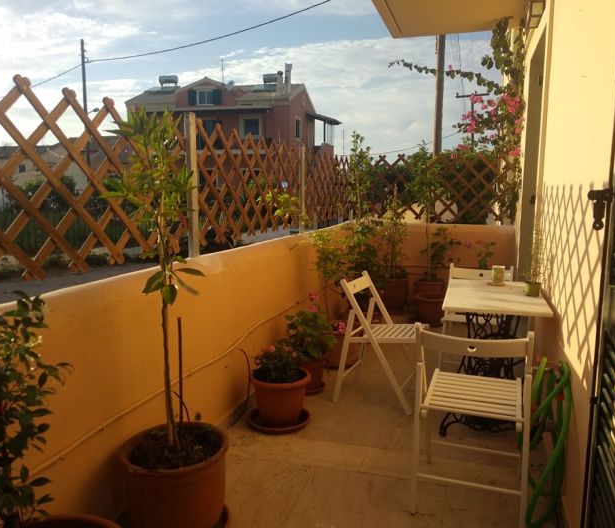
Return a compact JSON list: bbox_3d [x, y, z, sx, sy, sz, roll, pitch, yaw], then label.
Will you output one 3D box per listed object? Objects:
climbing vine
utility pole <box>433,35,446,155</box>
[{"bbox_3d":[1.416,-1.354,5.125,1.250,1.860,0.500,2,7,18],"label":"climbing vine"},{"bbox_3d":[3.448,-4.303,13.537,0.220,8.600,0.220,0,8,0],"label":"utility pole"}]

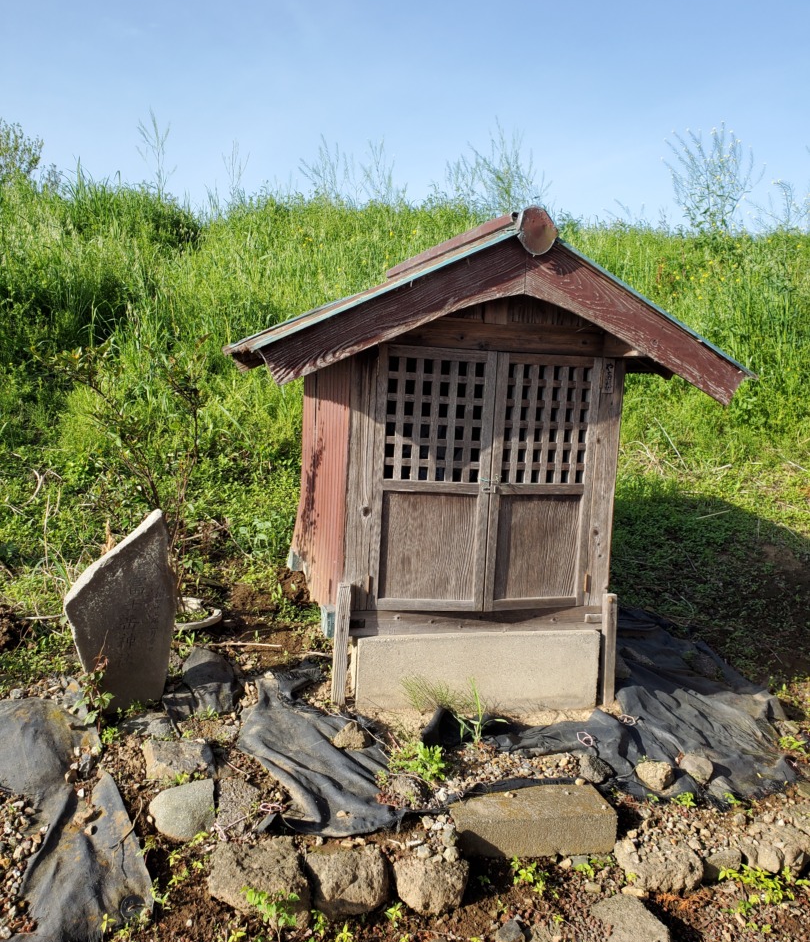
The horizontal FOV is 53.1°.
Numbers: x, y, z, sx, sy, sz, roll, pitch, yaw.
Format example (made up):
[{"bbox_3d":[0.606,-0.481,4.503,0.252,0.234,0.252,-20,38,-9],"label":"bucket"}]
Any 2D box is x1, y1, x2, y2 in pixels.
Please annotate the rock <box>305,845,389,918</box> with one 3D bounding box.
[{"bbox_3d":[-0.143,1.008,1.997,0.204,0.136,0.152,2,7,-3],"label":"rock"}]

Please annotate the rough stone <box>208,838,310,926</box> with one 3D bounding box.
[{"bbox_3d":[-0.387,1.096,2.170,0.266,0.163,0.226,1,7,-9],"label":"rough stone"}]

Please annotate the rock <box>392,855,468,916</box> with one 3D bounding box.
[{"bbox_3d":[0.071,1.145,2.241,0.208,0.117,0.156,3,7,3],"label":"rock"}]

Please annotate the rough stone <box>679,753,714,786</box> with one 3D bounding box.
[{"bbox_3d":[0.897,0.918,2.498,0.103,0.076,0.090,5,7,21],"label":"rough stone"}]

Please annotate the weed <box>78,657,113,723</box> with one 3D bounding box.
[{"bbox_3d":[-1.102,0.784,2.899,0.120,0.244,0.108,0,7,-21],"label":"weed"}]

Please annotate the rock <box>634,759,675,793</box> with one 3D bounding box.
[{"bbox_3d":[0.828,1.013,2.692,0.126,0.080,0.113,5,7,19],"label":"rock"}]

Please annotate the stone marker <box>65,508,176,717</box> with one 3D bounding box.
[{"bbox_3d":[-0.981,0.461,2.767,0.372,0.702,0.125,6,4,-31],"label":"stone marker"}]

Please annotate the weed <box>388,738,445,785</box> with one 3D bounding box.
[{"bbox_3d":[0.034,0.863,2.413,0.177,0.103,0.131,3,7,2],"label":"weed"}]

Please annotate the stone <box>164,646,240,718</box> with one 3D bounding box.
[{"bbox_3d":[-0.748,0.783,3.003,0.285,0.231,0.243,1,7,-14],"label":"stone"}]

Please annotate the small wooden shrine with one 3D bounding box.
[{"bbox_3d":[0.154,-0.060,3.474,1.730,1.768,1.750,1,7,-15],"label":"small wooden shrine"}]

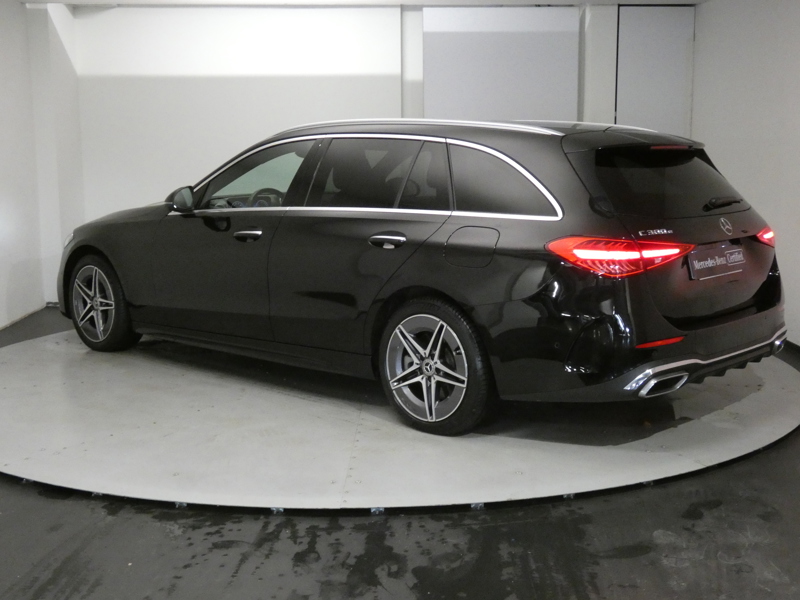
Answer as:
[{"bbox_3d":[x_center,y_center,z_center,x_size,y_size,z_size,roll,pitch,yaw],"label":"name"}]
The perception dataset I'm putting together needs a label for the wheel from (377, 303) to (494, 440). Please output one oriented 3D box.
[{"bbox_3d":[0.189,0.299,4.638,0.656,0.656,0.240,7,11,42],"label":"wheel"}]

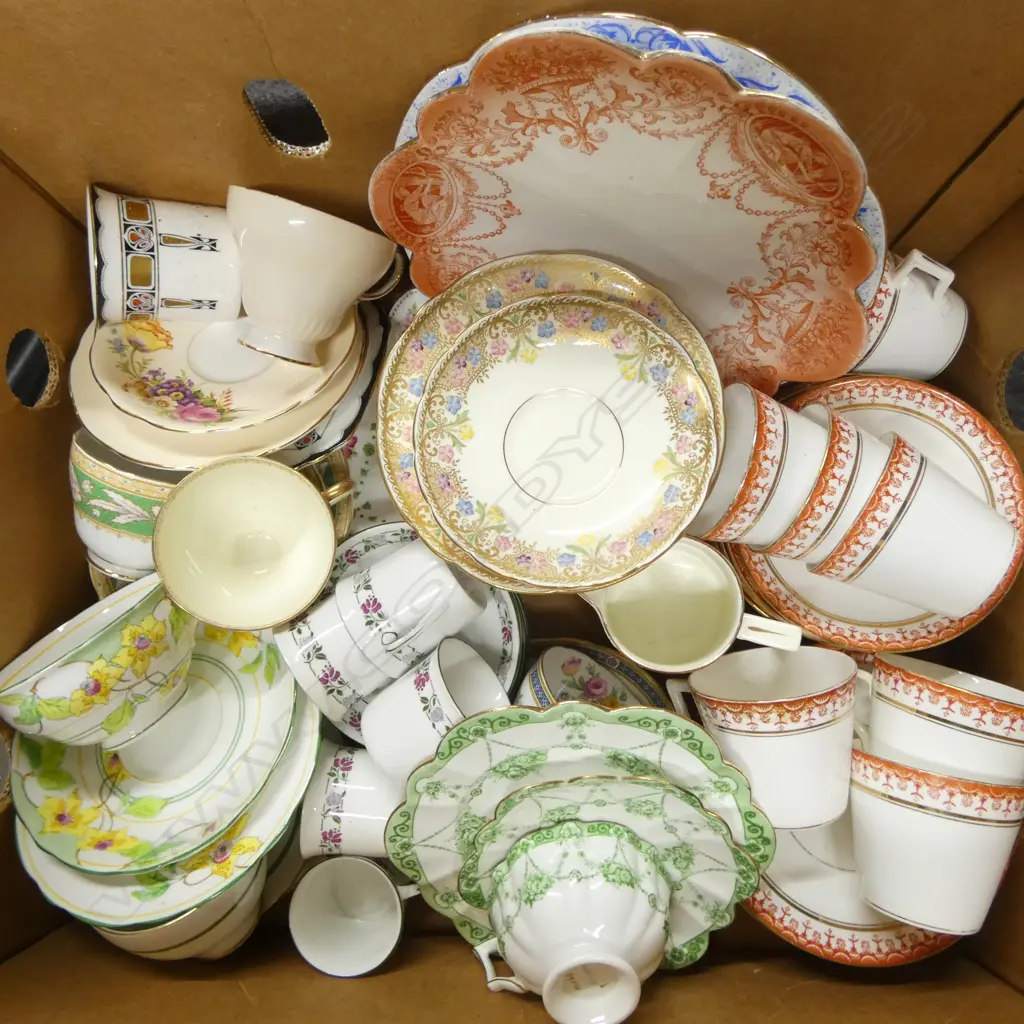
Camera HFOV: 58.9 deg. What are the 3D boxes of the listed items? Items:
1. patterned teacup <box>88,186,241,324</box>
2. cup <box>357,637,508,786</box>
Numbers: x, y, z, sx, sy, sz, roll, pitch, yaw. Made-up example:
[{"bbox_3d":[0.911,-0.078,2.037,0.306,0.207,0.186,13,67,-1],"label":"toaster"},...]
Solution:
[{"bbox_3d":[-0.180,-0.129,0.469,0.068,0.080,0.069,-4,106,-26],"label":"patterned teacup"},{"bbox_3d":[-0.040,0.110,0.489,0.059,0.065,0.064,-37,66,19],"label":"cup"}]

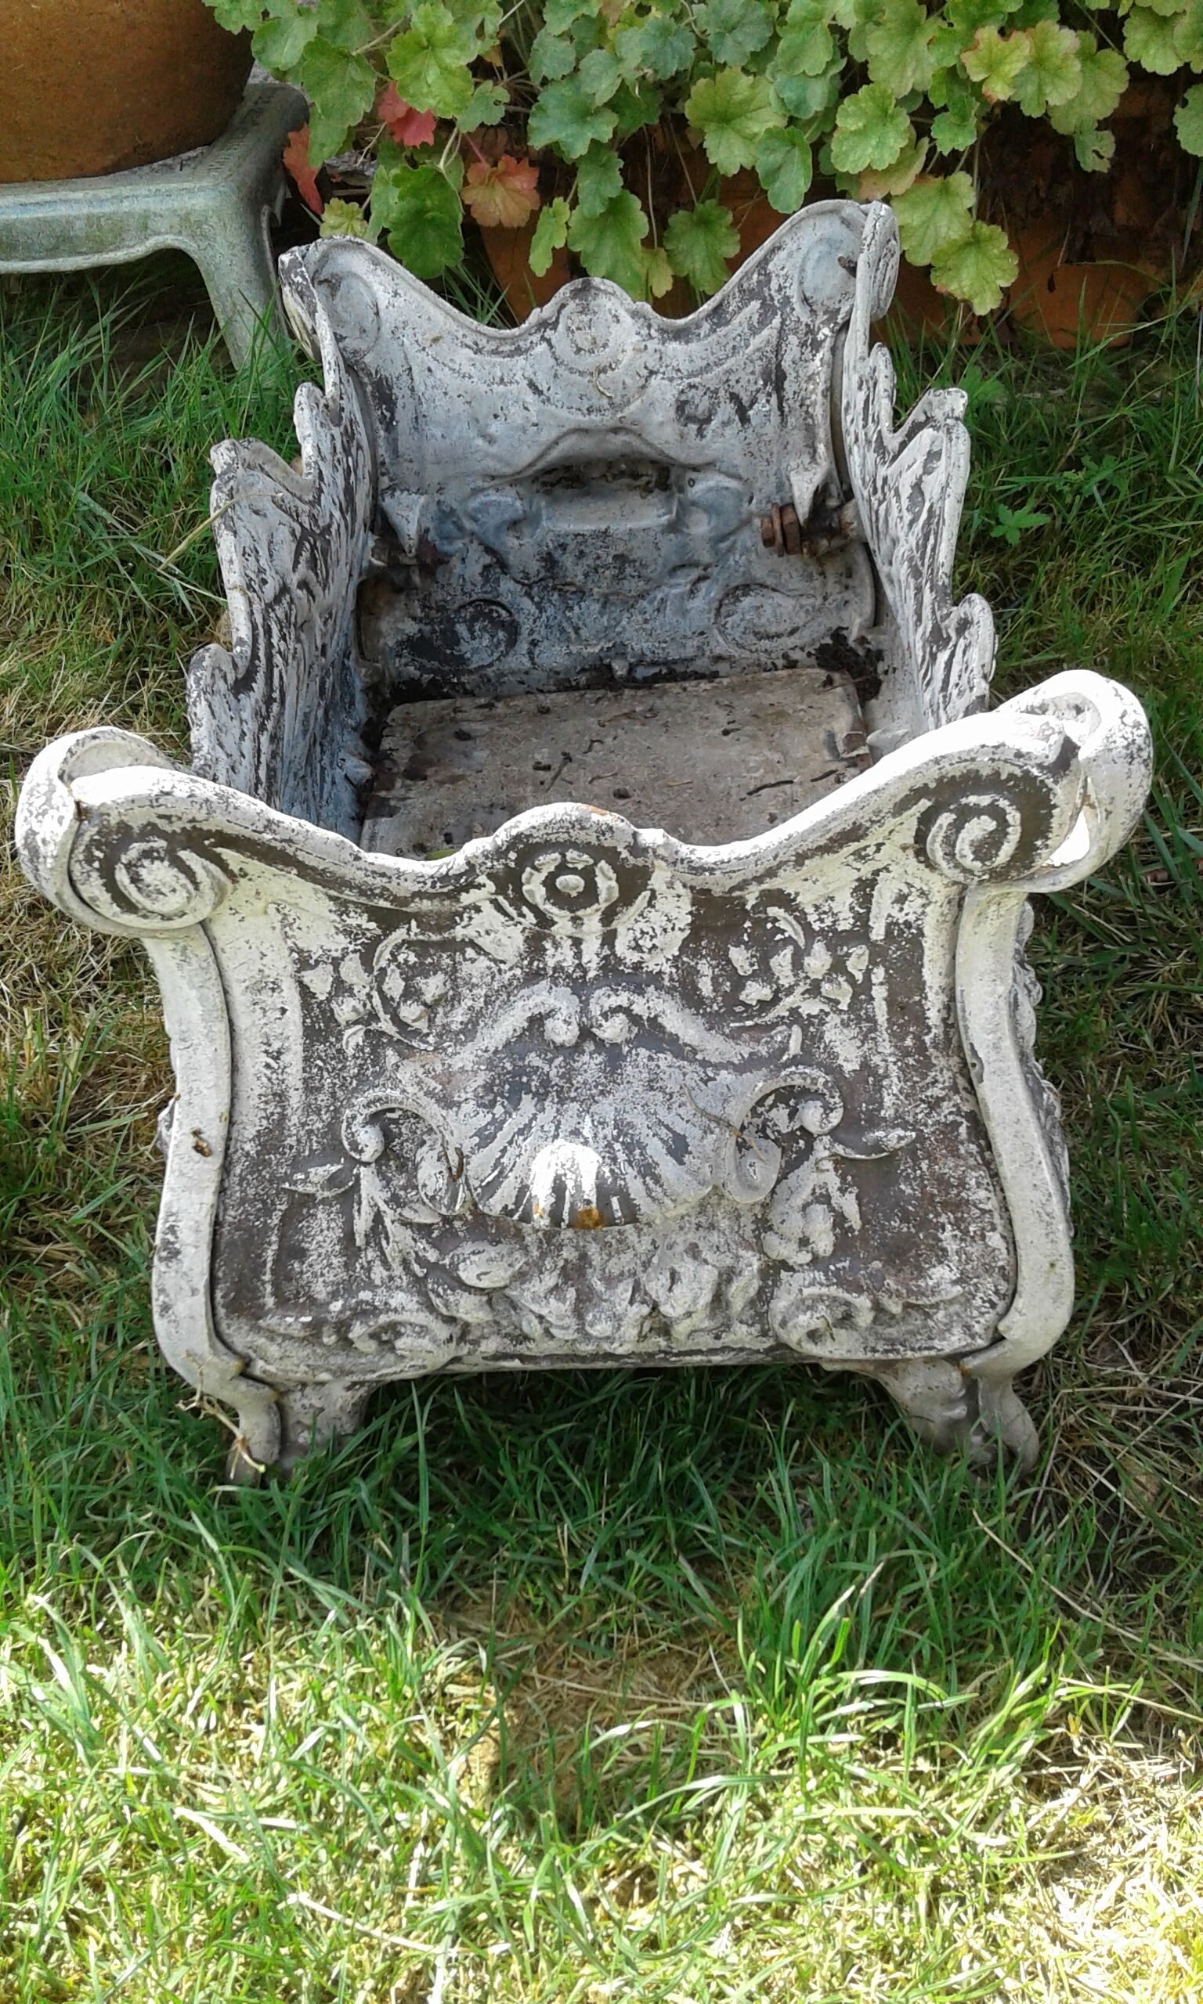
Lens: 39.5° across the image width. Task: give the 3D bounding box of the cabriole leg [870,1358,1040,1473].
[{"bbox_3d":[0.142,0.152,0.692,0.070,0.071,0.057,-2,40,2],"label":"cabriole leg"}]

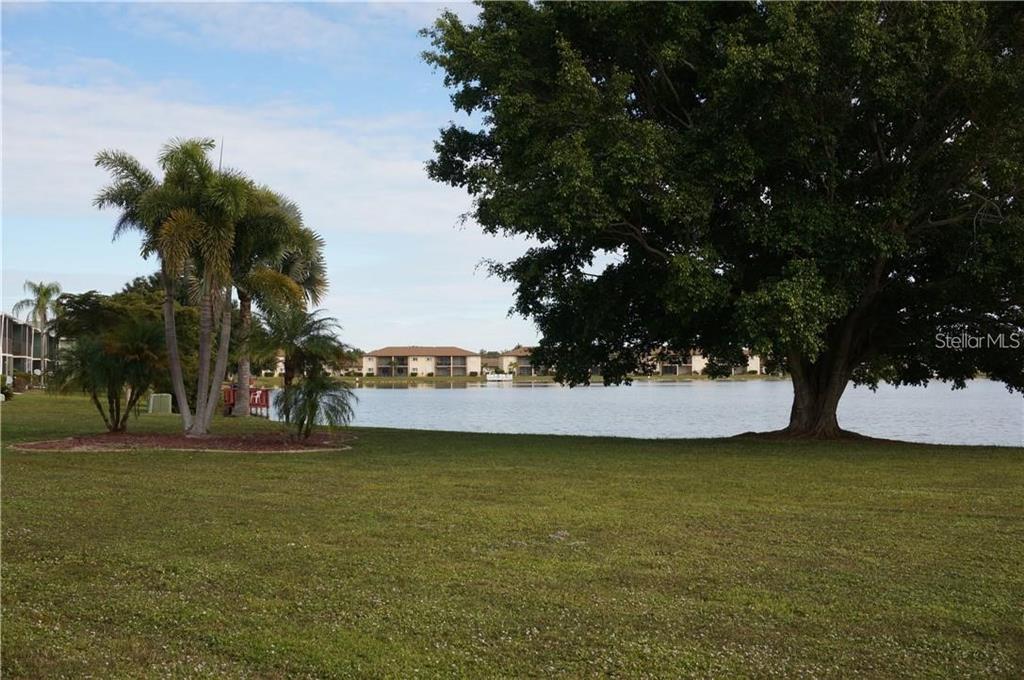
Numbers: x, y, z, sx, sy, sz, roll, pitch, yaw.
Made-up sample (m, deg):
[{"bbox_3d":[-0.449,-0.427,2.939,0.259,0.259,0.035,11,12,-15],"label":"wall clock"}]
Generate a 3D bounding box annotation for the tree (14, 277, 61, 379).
[{"bbox_3d":[-43.166,-0.559,101.131,4.600,9.600,4.600,0,-2,0],"label":"tree"}]

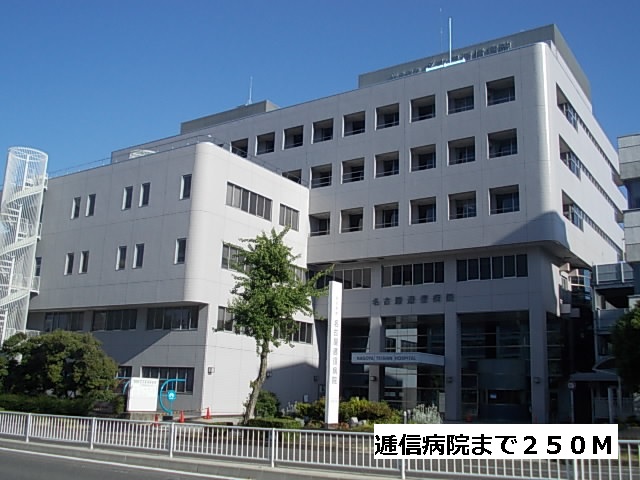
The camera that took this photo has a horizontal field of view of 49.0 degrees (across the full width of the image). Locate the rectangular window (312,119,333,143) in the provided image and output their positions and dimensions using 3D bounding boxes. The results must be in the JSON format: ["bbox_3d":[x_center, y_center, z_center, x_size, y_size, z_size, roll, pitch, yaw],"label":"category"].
[{"bbox_3d":[0.283,-8.537,55.722,2.024,1.770,0.300,-7,-16,33],"label":"rectangular window"}]

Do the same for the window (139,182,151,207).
[{"bbox_3d":[-12.205,-3.123,49.329,0.854,1.666,0.200,-7,-16,34],"label":"window"}]

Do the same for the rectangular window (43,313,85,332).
[{"bbox_3d":[-19.044,6.132,52.527,4.506,1.435,0.200,-7,-16,33],"label":"rectangular window"}]

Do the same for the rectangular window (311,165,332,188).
[{"bbox_3d":[0.212,-4.968,55.503,1.905,1.758,0.300,-7,-16,34],"label":"rectangular window"}]

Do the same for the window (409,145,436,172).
[{"bbox_3d":[7.425,-5.818,50.272,1.966,1.778,0.300,-7,-16,34],"label":"window"}]

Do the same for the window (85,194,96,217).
[{"bbox_3d":[-16.752,-2.523,51.628,0.929,1.611,0.250,-7,-16,33],"label":"window"}]

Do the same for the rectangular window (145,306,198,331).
[{"bbox_3d":[-9.611,5.171,45.933,4.678,1.503,0.150,-7,-16,33],"label":"rectangular window"}]

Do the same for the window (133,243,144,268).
[{"bbox_3d":[-12.026,1.112,47.027,0.857,1.637,0.200,-7,-16,33],"label":"window"}]

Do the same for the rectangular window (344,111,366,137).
[{"bbox_3d":[2.715,-9.044,54.935,1.992,1.764,0.250,-7,-16,33],"label":"rectangular window"}]

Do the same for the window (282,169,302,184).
[{"bbox_3d":[-2.318,-4.659,57.273,1.992,1.764,0.250,-7,-16,33],"label":"window"}]

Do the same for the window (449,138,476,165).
[{"bbox_3d":[9.947,-6.132,49.211,1.992,1.764,0.250,-7,-16,33],"label":"window"}]

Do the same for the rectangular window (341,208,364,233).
[{"bbox_3d":[2.451,-1.439,52.657,1.966,1.778,0.300,-7,-16,34],"label":"rectangular window"}]

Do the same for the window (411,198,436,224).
[{"bbox_3d":[7.273,-1.978,49.173,2.015,1.812,0.300,-7,-16,33],"label":"window"}]

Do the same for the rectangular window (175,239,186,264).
[{"bbox_3d":[-8.830,0.764,44.892,0.870,1.626,0.200,-7,-16,33],"label":"rectangular window"}]

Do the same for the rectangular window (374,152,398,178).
[{"bbox_3d":[5.007,-5.532,51.901,1.966,1.778,0.300,-7,-16,34],"label":"rectangular window"}]

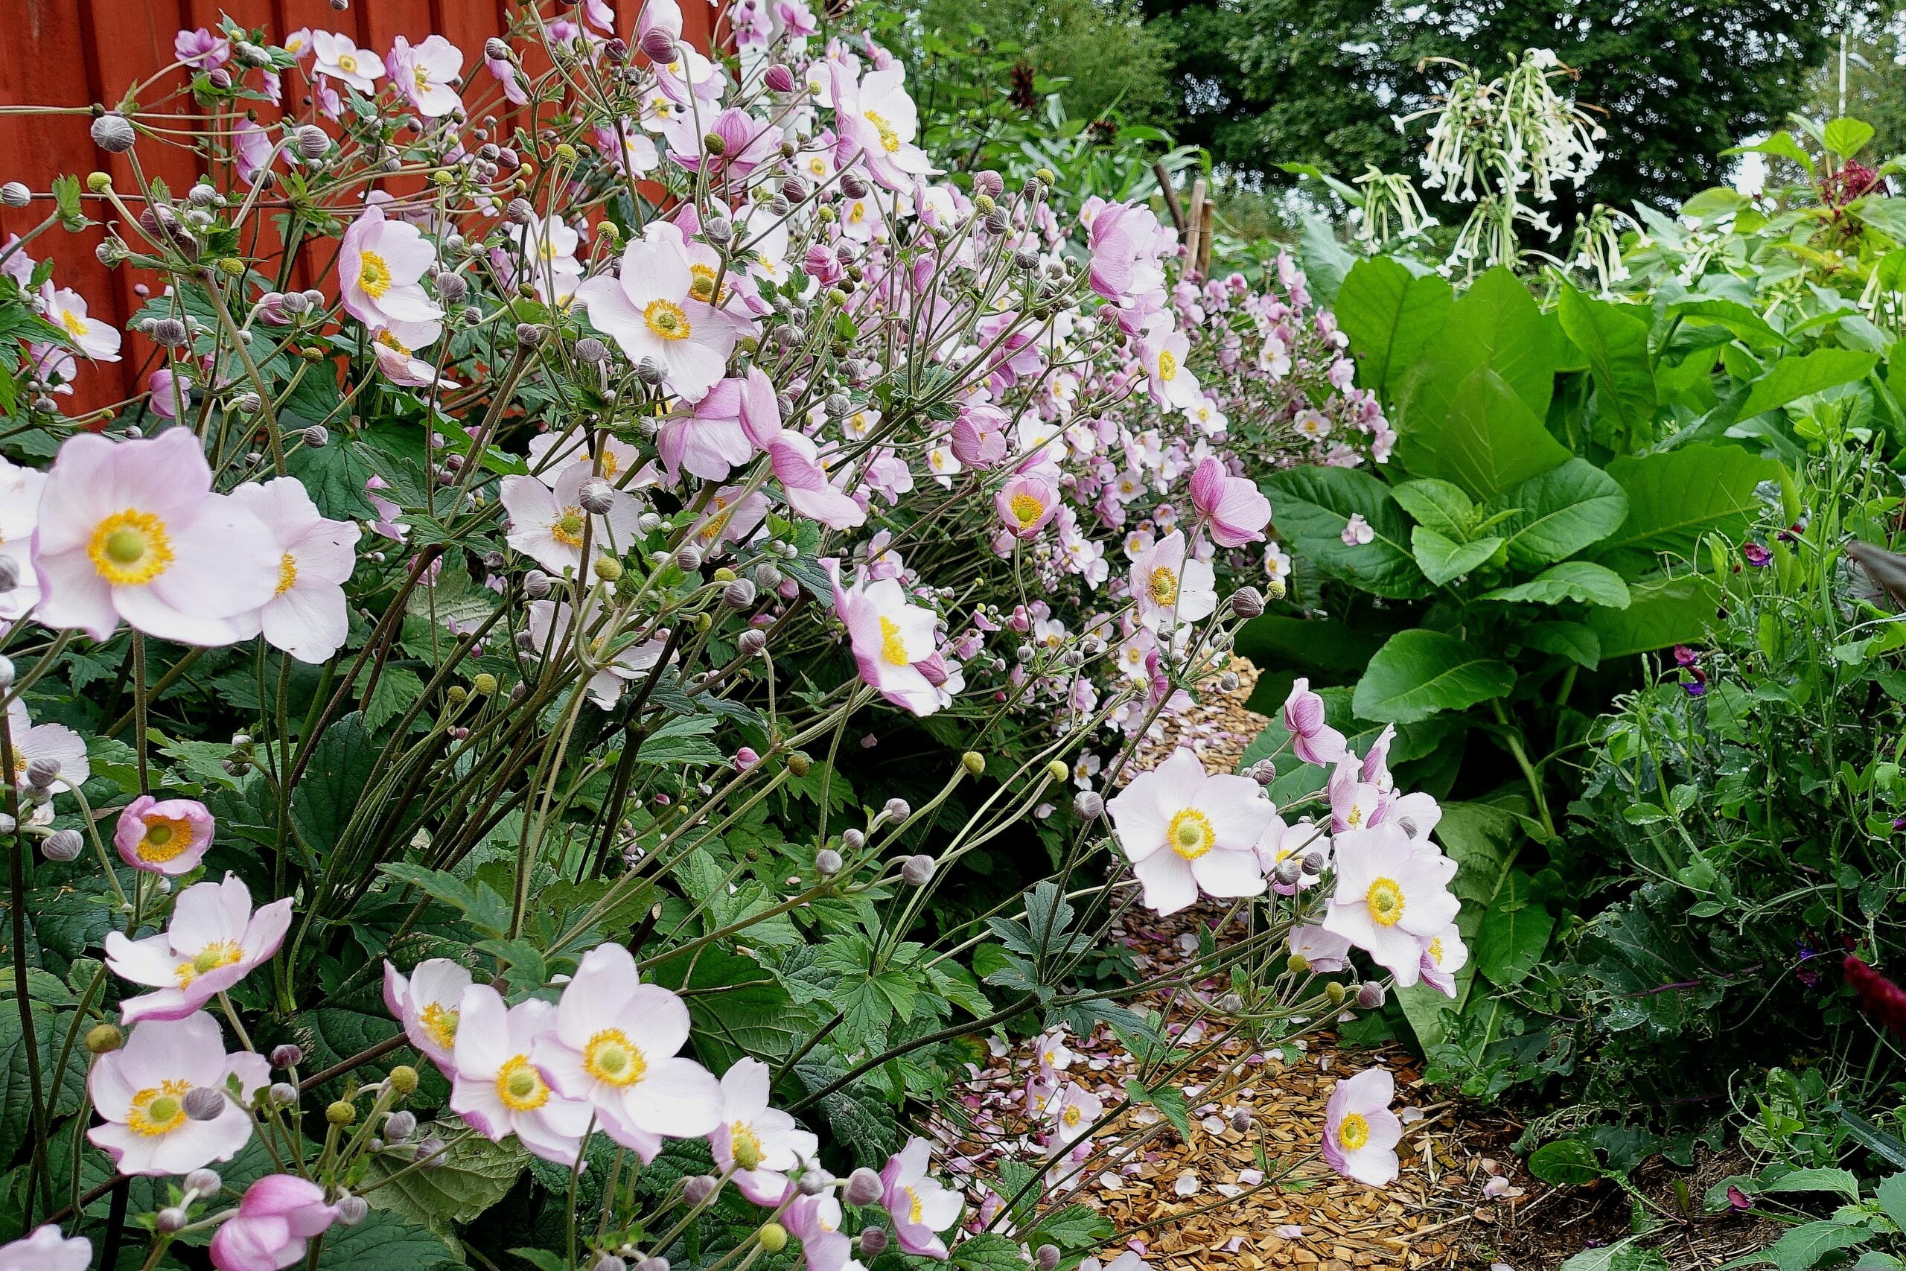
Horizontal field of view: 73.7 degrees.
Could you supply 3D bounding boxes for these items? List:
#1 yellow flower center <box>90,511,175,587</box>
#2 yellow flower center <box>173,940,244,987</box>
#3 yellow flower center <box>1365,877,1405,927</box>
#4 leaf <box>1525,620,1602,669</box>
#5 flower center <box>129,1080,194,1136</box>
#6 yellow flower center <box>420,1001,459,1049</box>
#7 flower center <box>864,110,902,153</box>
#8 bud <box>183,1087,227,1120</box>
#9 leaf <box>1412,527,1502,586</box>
[{"bbox_3d":[-0.234,-0.025,0.361,0.021,0.021,0.010,-8,3,-33],"label":"yellow flower center"},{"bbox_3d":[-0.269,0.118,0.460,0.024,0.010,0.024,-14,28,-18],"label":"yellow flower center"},{"bbox_3d":[0.189,0.117,0.556,0.021,0.021,0.010,-2,-9,-3],"label":"yellow flower center"},{"bbox_3d":[0.946,0.015,1.980,0.125,0.030,0.080,18,42,18],"label":"leaf"},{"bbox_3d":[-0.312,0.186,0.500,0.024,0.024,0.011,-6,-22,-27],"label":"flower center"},{"bbox_3d":[-0.242,0.184,0.600,0.011,0.024,0.024,-29,-7,35],"label":"yellow flower center"},{"bbox_3d":[-0.032,-0.221,0.560,0.010,0.022,0.022,-38,-8,27],"label":"flower center"},{"bbox_3d":[-0.279,0.175,0.475,0.015,0.013,0.013,-9,0,-12],"label":"bud"},{"bbox_3d":[0.970,-0.153,2.450,0.165,0.070,0.190,0,25,21],"label":"leaf"}]

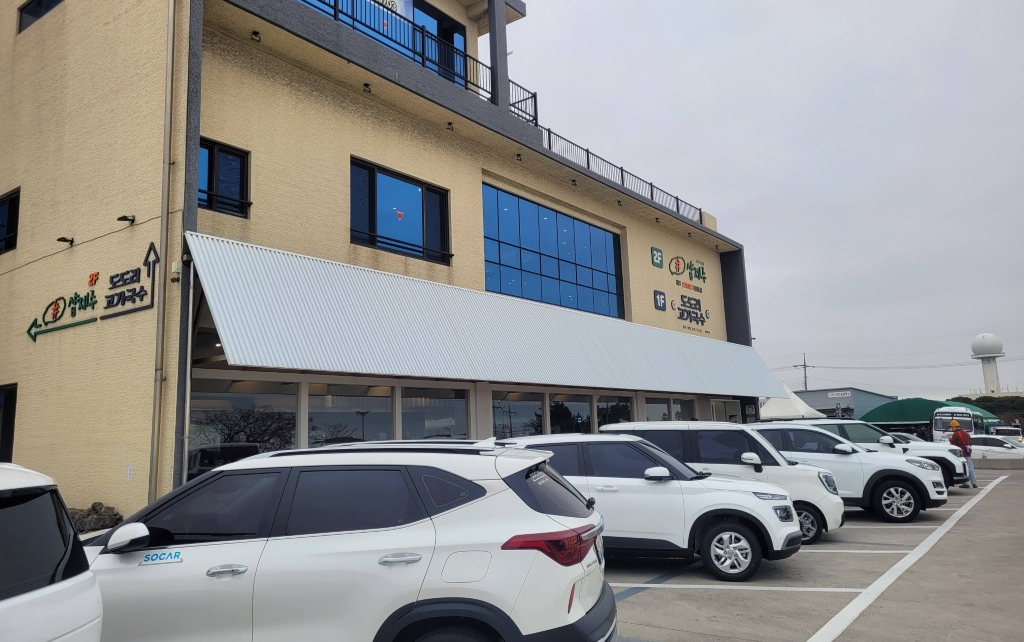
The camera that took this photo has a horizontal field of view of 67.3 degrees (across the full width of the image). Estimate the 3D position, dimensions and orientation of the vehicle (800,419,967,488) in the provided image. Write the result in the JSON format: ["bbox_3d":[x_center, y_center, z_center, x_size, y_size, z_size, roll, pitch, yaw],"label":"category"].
[{"bbox_3d":[7.278,3.021,16.726,4.700,1.710,1.890,-4,-9,16],"label":"vehicle"}]

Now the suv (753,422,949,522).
[{"bbox_3d":[5.290,2.696,13.900,4.480,1.650,1.850,-4,-9,16],"label":"suv"}]

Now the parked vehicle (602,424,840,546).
[{"bbox_3d":[3.135,2.412,11.682,3.595,1.700,1.595,-4,-9,16],"label":"parked vehicle"}]

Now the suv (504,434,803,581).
[{"bbox_3d":[1.460,2.195,9.427,4.040,1.575,1.770,-4,-9,16],"label":"suv"}]

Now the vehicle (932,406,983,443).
[{"bbox_3d":[31.528,7.688,53.940,2.450,3.100,10.000,-7,-10,32],"label":"vehicle"}]

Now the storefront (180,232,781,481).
[{"bbox_3d":[2.533,2.062,18.855,1.387,4.559,22.095,-8,-11,36],"label":"storefront"}]

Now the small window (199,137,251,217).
[{"bbox_3d":[-4.631,-2.272,12.200,0.150,1.168,1.100,-8,-11,36],"label":"small window"}]

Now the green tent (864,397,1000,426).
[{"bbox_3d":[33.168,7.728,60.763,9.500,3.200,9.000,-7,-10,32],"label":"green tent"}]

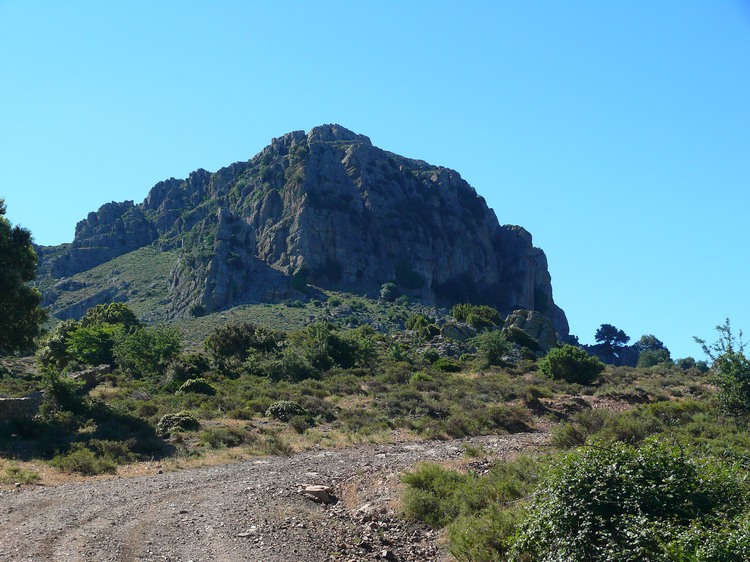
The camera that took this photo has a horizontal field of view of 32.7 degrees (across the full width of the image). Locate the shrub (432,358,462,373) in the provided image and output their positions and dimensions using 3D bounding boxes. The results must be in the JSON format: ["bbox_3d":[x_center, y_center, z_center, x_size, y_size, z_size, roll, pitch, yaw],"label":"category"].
[{"bbox_3d":[3.177,3.703,56.000,1.275,0.601,1.173,0,-4,0],"label":"shrub"}]

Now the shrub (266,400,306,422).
[{"bbox_3d":[-2.216,3.268,32.000,0.972,0.540,0.894,0,-4,0],"label":"shrub"}]

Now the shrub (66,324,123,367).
[{"bbox_3d":[-12.512,2.832,57.000,2.423,1.923,2.229,0,-4,0],"label":"shrub"}]

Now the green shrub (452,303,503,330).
[{"bbox_3d":[7.620,2.713,95.000,3.606,1.894,3.317,0,-4,0],"label":"green shrub"}]

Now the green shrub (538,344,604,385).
[{"bbox_3d":[7.381,3.136,48.000,2.405,1.472,2.212,0,-4,0],"label":"green shrub"}]

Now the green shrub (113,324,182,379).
[{"bbox_3d":[-9.613,2.979,54.000,2.869,2.236,2.640,0,-4,0],"label":"green shrub"}]

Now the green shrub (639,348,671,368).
[{"bbox_3d":[20.853,5.761,95.000,2.452,1.457,2.256,0,-4,0],"label":"green shrub"}]

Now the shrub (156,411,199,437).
[{"bbox_3d":[-4.141,3.011,27.000,0.881,0.538,0.811,0,-4,0],"label":"shrub"}]

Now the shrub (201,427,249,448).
[{"bbox_3d":[-2.954,3.062,25.000,0.892,0.422,0.821,0,-4,0],"label":"shrub"}]

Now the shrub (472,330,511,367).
[{"bbox_3d":[5.604,3.275,62.000,1.882,1.712,1.732,0,-4,0],"label":"shrub"}]

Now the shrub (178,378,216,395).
[{"bbox_3d":[-5.834,3.484,42.000,1.211,0.548,1.115,0,-4,0],"label":"shrub"}]

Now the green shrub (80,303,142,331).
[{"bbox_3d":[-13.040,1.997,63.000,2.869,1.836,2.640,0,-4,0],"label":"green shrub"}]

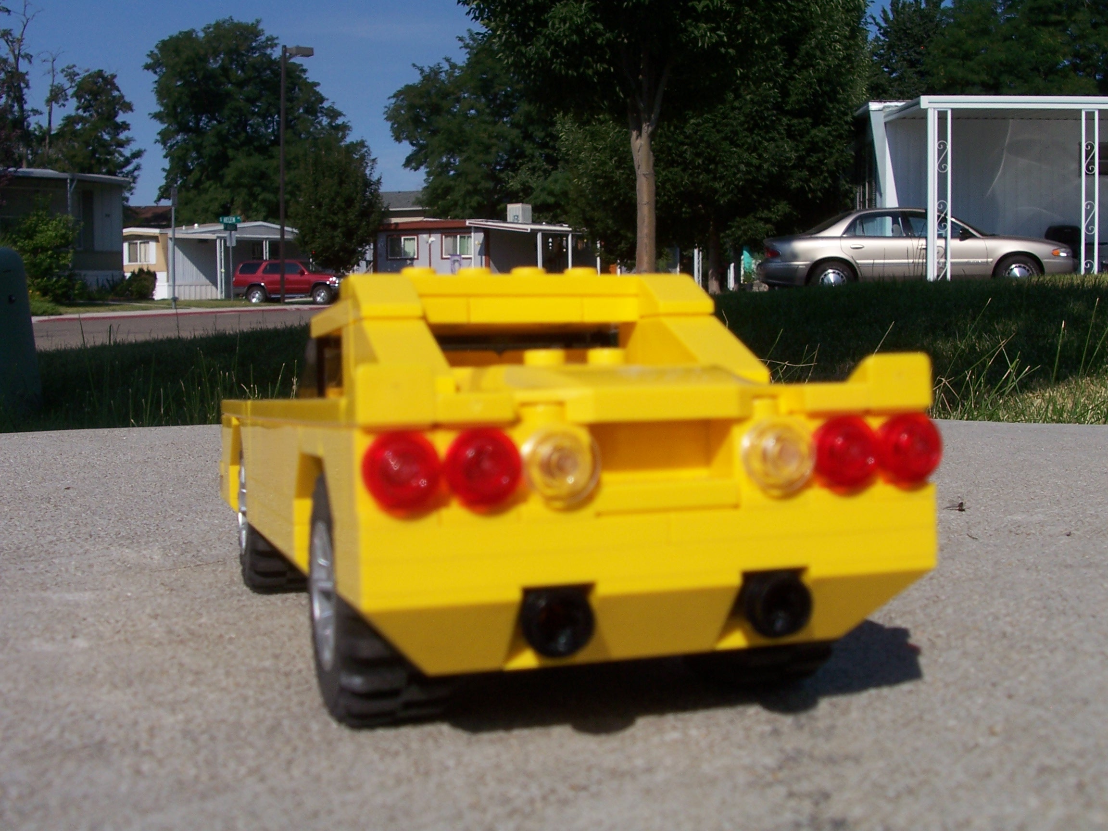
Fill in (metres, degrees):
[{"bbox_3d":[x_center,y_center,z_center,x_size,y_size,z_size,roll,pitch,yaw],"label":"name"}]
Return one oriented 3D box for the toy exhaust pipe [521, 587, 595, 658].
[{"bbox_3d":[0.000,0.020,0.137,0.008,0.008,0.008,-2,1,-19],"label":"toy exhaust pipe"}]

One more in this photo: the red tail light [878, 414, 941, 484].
[{"bbox_3d":[0.039,0.004,0.145,0.008,0.008,0.004,-2,1,-19],"label":"red tail light"}]

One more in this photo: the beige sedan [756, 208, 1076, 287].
[{"bbox_3d":[5.530,-2.480,20.800,4.940,1.440,1.850,1,4,8],"label":"beige sedan"}]

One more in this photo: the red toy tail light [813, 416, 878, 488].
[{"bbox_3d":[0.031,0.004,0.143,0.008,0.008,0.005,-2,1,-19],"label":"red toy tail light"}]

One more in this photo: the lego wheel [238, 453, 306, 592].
[{"bbox_3d":[-0.051,0.017,0.249,0.014,0.030,0.030,-2,1,-19],"label":"lego wheel"}]

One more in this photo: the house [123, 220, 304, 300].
[{"bbox_3d":[-15.841,-7.282,63.000,9.000,3.500,10.000,-1,3,-6],"label":"house"}]

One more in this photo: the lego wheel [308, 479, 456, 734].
[{"bbox_3d":[-0.020,0.020,0.156,0.014,0.030,0.030,-2,1,-19],"label":"lego wheel"}]

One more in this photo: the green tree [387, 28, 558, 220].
[{"bbox_3d":[-3.591,-12.452,66.000,9.800,12.880,9.200,0,4,0],"label":"green tree"}]

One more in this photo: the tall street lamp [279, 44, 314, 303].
[{"bbox_3d":[-9.849,-9.236,51.500,1.200,9.800,0.400,-2,3,-17],"label":"tall street lamp"}]

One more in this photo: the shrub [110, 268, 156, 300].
[{"bbox_3d":[-14.410,-4.473,46.000,1.500,1.100,1.350,0,4,0],"label":"shrub"}]

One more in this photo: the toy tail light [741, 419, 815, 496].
[{"bbox_3d":[0.023,0.004,0.141,0.008,0.008,0.005,-2,1,-19],"label":"toy tail light"}]

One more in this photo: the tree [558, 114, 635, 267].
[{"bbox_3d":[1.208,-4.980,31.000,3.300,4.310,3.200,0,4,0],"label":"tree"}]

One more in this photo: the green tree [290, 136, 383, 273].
[{"bbox_3d":[-9.312,-8.460,57.500,4.000,7.000,4.000,-1,3,-9],"label":"green tree"}]

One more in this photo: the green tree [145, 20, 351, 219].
[{"bbox_3d":[-17.120,-14.319,75.000,11.300,15.600,11.000,-1,3,-11],"label":"green tree"}]

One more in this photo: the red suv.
[{"bbox_3d":[-10.518,-5.355,54.000,4.550,1.740,1.760,0,3,7],"label":"red suv"}]

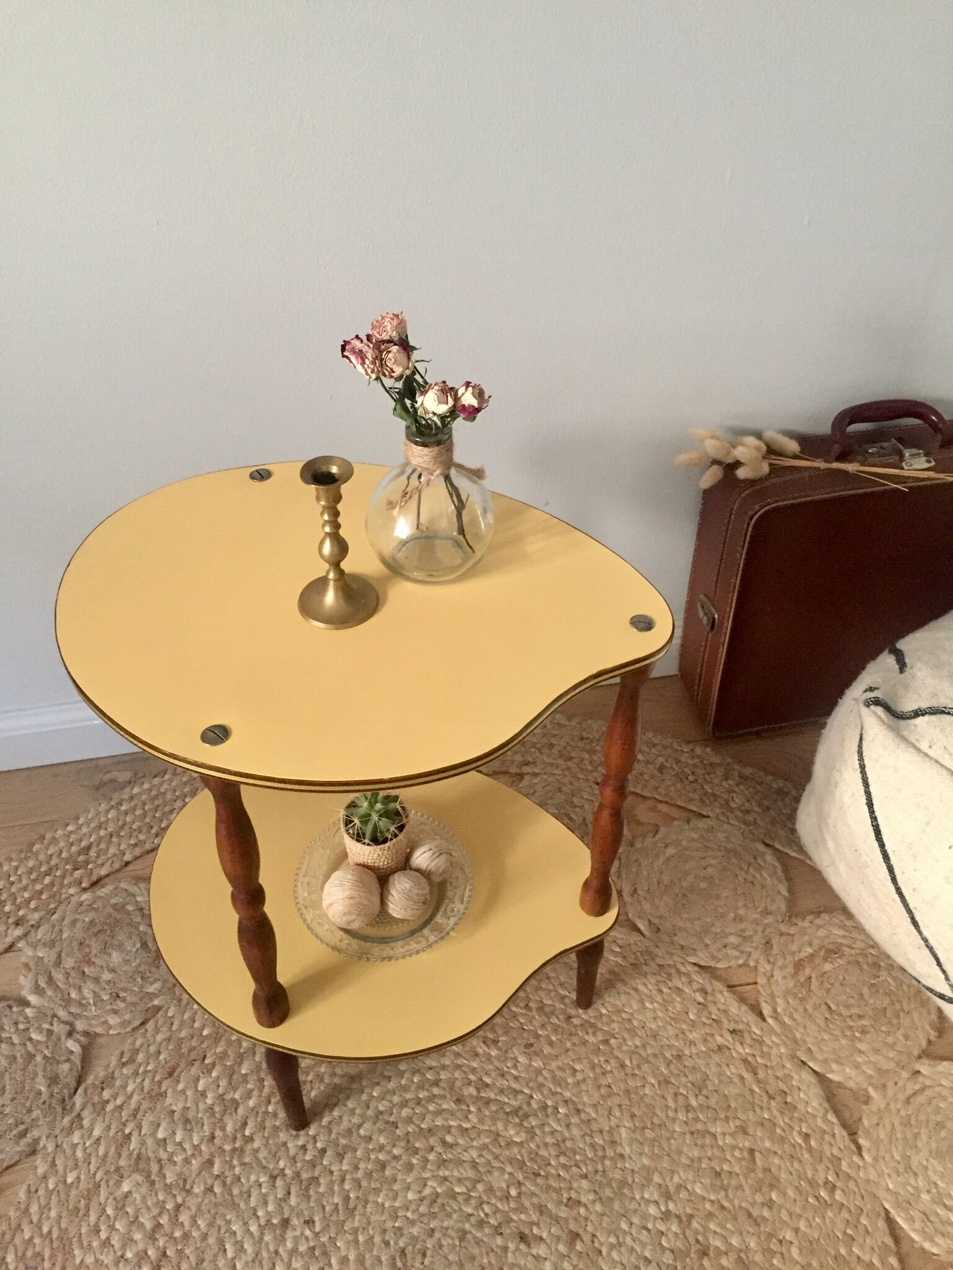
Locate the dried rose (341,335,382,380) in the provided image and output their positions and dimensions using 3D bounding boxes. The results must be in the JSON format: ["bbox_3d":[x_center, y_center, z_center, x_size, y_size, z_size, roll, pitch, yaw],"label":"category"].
[{"bbox_3d":[-0.077,-0.186,0.715,0.027,0.029,0.027,-19,46,17],"label":"dried rose"}]

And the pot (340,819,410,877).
[{"bbox_3d":[-0.091,0.192,0.997,0.061,0.059,0.061,3,43,0],"label":"pot"}]

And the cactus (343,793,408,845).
[{"bbox_3d":[-0.091,0.164,0.970,0.055,0.043,0.055,3,43,0],"label":"cactus"}]

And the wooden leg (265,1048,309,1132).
[{"bbox_3d":[-0.177,0.415,0.994,0.029,0.186,0.029,0,39,1],"label":"wooden leg"}]

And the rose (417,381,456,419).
[{"bbox_3d":[-0.027,-0.162,0.731,0.027,0.027,0.027,6,58,-4],"label":"rose"}]

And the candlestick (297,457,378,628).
[{"bbox_3d":[-0.097,-0.066,0.726,0.058,0.114,0.058,3,43,0],"label":"candlestick"}]

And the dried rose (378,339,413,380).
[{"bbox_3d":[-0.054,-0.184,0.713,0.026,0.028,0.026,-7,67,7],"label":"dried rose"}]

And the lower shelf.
[{"bbox_3d":[-0.090,0.246,1.001,0.442,0.011,0.322,9,44,7],"label":"lower shelf"}]

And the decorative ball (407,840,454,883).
[{"bbox_3d":[-0.043,0.215,1.009,0.043,0.043,0.043,1,41,-1],"label":"decorative ball"}]

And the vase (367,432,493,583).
[{"bbox_3d":[-0.033,-0.098,0.764,0.093,0.112,0.093,3,43,0],"label":"vase"}]

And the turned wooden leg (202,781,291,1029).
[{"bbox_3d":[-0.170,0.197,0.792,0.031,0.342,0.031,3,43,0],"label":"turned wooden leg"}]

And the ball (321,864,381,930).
[{"bbox_3d":[-0.115,0.240,0.976,0.056,0.056,0.056,1,41,-1],"label":"ball"}]

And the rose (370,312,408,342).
[{"bbox_3d":[-0.055,-0.193,0.667,0.025,0.022,0.025,-11,79,13],"label":"rose"}]

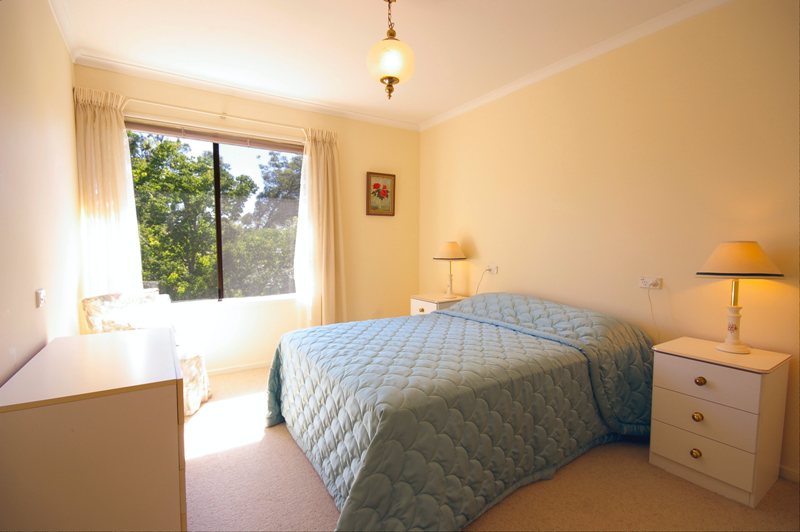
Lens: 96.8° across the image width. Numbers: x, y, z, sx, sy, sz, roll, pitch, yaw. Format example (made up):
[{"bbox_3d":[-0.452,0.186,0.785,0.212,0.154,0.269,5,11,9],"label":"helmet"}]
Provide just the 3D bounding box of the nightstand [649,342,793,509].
[{"bbox_3d":[1.576,0.726,1.771,0.425,0.600,0.415,-2,4,-34],"label":"nightstand"}]

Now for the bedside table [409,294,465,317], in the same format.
[{"bbox_3d":[0.411,0.624,3.496,0.425,0.600,0.410,-2,4,-34],"label":"bedside table"}]

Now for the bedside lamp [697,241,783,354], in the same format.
[{"bbox_3d":[1.639,0.155,1.737,0.310,0.550,0.310,-2,4,-34],"label":"bedside lamp"}]

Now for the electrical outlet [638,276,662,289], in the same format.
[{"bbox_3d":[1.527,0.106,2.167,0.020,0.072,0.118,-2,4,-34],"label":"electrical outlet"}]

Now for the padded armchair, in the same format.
[{"bbox_3d":[-1.678,0.577,2.429,0.600,0.780,0.600,0,3,-9],"label":"padded armchair"}]

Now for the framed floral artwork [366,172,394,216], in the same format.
[{"bbox_3d":[-0.197,-0.764,3.811,0.352,0.448,0.025,-1,4,-31],"label":"framed floral artwork"}]

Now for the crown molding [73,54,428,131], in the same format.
[{"bbox_3d":[-1.026,-1.501,3.263,2.953,0.070,0.070,-1,4,-31],"label":"crown molding"}]

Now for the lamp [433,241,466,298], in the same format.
[{"bbox_3d":[0.474,0.052,3.463,0.310,0.550,0.310,0,3,0],"label":"lamp"}]

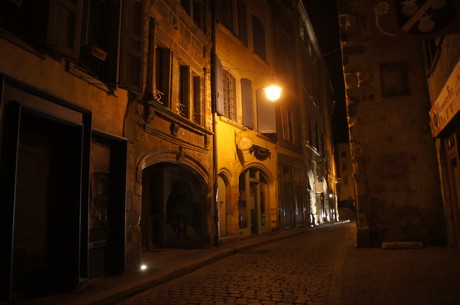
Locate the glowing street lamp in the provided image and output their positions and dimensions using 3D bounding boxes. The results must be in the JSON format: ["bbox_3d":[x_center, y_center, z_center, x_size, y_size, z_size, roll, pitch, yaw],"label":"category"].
[{"bbox_3d":[1.351,-1.833,10.700,0.510,0.560,0.510,-3,-7,14],"label":"glowing street lamp"}]

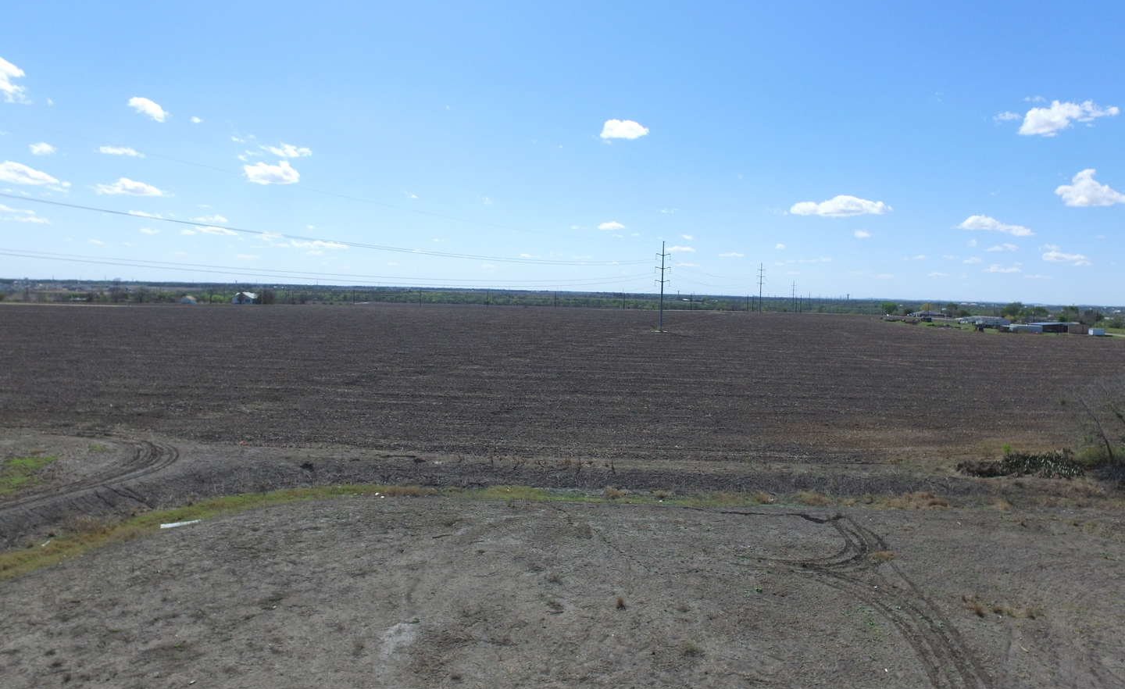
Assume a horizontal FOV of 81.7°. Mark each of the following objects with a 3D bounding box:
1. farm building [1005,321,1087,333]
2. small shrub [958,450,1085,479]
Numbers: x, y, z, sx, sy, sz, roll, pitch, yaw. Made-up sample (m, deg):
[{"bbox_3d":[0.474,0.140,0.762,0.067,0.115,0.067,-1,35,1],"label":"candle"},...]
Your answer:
[{"bbox_3d":[187.610,-6.400,250.920,26.500,4.100,8.000,1,5,0],"label":"farm building"},{"bbox_3d":[29.820,7.840,42.600,6.800,1.250,2.800,1,5,0],"label":"small shrub"}]

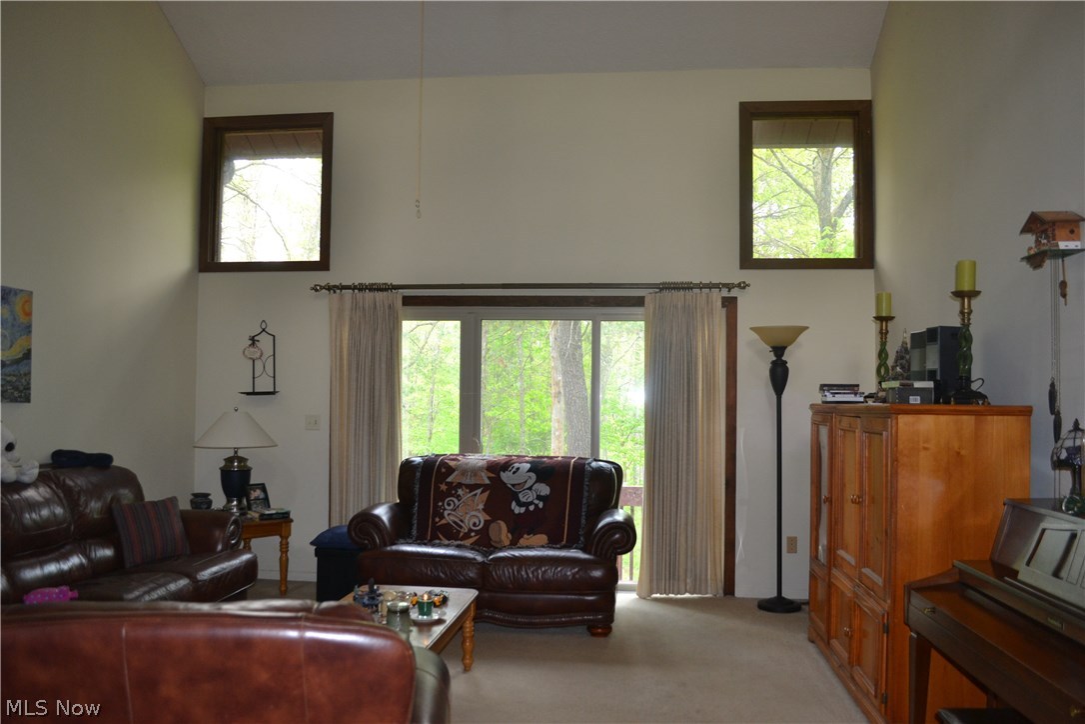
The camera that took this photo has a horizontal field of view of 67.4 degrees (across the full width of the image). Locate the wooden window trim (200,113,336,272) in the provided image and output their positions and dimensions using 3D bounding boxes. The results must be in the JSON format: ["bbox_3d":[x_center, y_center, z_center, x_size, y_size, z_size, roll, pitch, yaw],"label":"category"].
[{"bbox_3d":[-2.080,-1.270,6.129,1.035,1.188,0.100,0,-2,6],"label":"wooden window trim"}]

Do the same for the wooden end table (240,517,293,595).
[{"bbox_3d":[-1.990,1.319,5.644,0.520,0.500,0.520,2,-3,-21],"label":"wooden end table"}]

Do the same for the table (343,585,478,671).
[{"bbox_3d":[-0.706,1.331,3.591,0.640,0.400,1.180,0,-2,6],"label":"table"}]

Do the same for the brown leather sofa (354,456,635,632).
[{"bbox_3d":[-0.255,1.089,5.077,1.655,0.960,0.940,1,-2,6],"label":"brown leather sofa"}]

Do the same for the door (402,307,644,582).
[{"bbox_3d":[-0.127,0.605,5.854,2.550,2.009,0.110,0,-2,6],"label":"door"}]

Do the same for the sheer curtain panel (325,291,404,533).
[{"bbox_3d":[-1.273,0.535,5.784,0.560,2.060,0.120,1,-2,6],"label":"sheer curtain panel"}]

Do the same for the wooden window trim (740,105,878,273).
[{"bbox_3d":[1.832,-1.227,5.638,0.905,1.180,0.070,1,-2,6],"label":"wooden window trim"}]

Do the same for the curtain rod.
[{"bbox_3d":[-0.127,-0.526,5.720,3.115,0.070,0.080,1,-2,6],"label":"curtain rod"}]

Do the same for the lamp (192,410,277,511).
[{"bbox_3d":[-2.126,0.685,5.644,0.590,0.745,0.590,1,-2,6],"label":"lamp"}]

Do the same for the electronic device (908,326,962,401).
[{"bbox_3d":[1.864,0.029,3.809,0.145,0.364,0.270,1,-2,-7],"label":"electronic device"}]

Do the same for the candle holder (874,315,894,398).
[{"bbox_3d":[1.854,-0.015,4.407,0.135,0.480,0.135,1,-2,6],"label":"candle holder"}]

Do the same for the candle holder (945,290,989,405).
[{"bbox_3d":[1.821,-0.061,3.457,0.170,0.484,0.165,0,-2,6],"label":"candle holder"}]

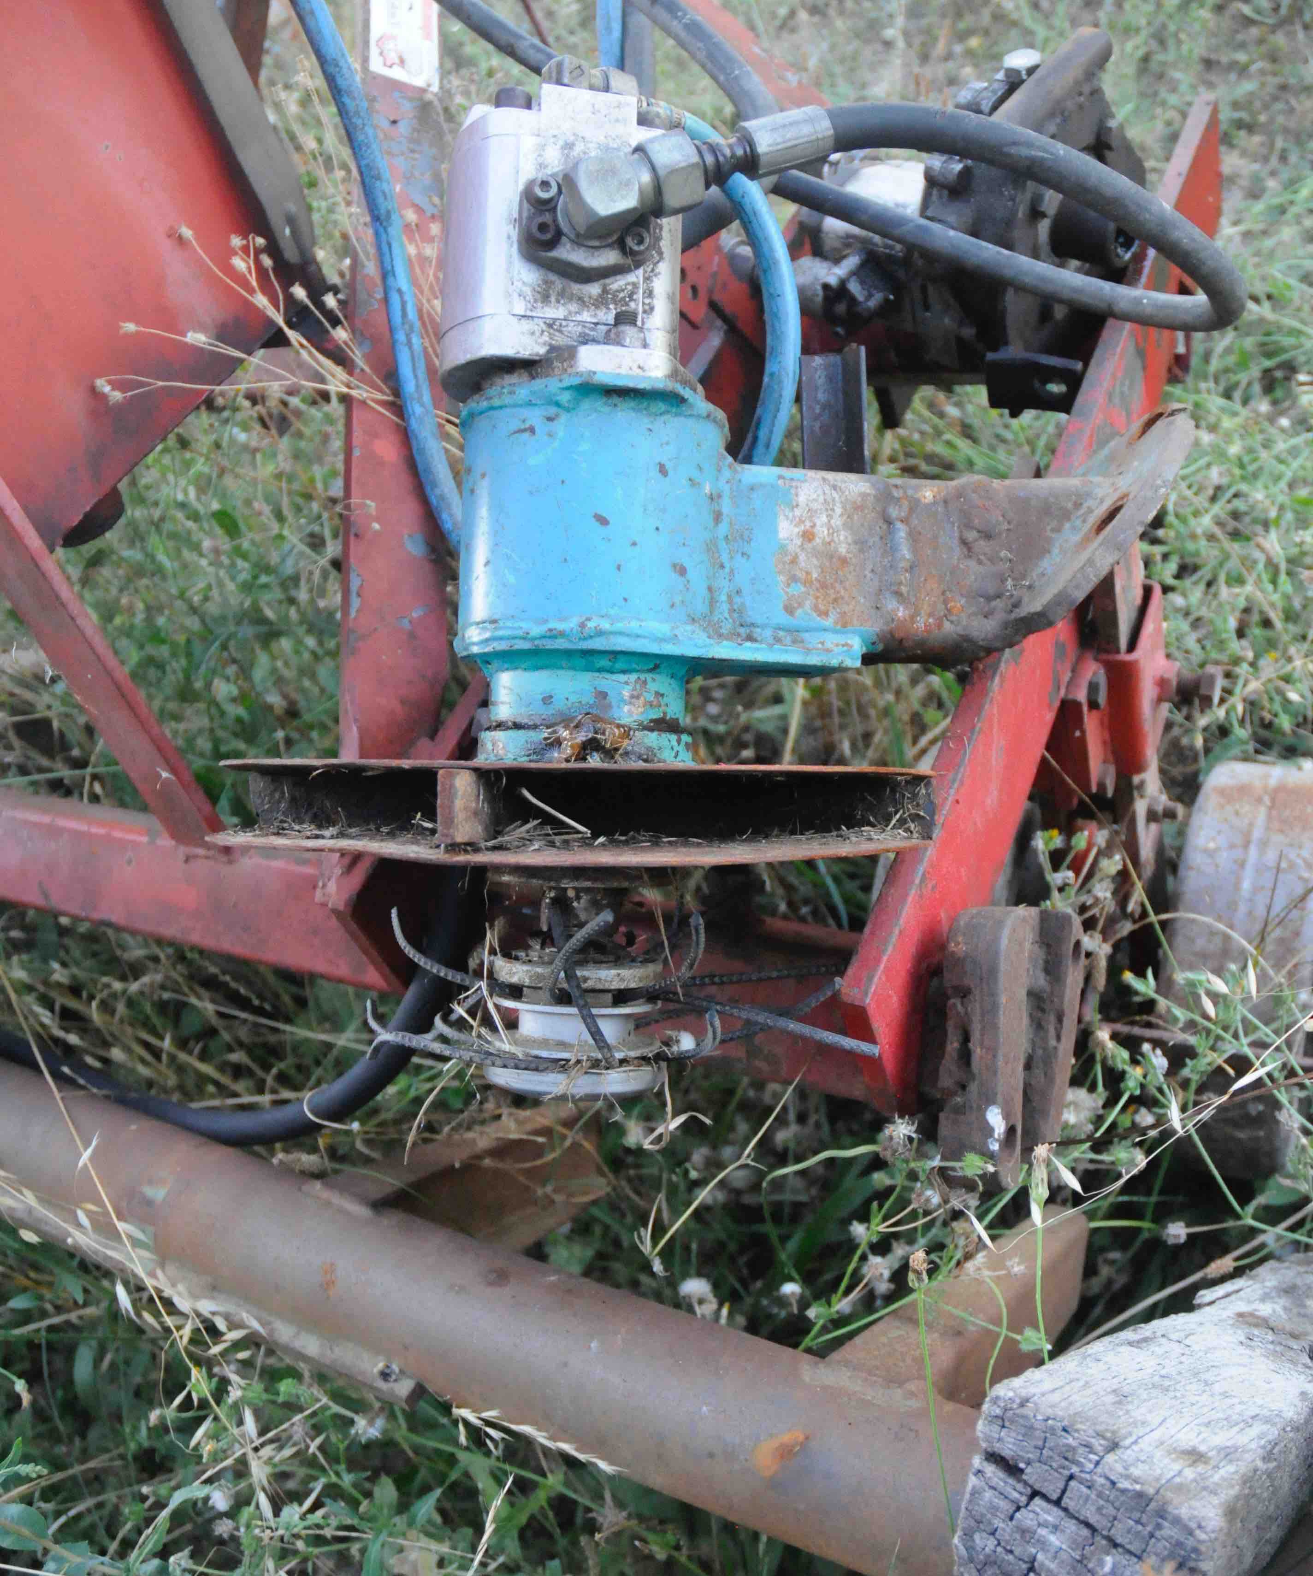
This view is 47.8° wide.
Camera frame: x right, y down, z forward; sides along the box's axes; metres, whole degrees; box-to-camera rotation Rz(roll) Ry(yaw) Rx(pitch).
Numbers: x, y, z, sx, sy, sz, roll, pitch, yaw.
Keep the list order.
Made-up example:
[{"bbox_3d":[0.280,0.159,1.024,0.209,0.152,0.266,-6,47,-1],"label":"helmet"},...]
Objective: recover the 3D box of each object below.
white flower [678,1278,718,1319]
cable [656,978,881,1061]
[{"bbox_3d":[0.024,0.303,0.880,0.024,0.021,0.022,0,36,0],"label":"white flower"},{"bbox_3d":[0.055,0.107,0.695,0.043,0.040,0.140,0,0,-43],"label":"cable"}]

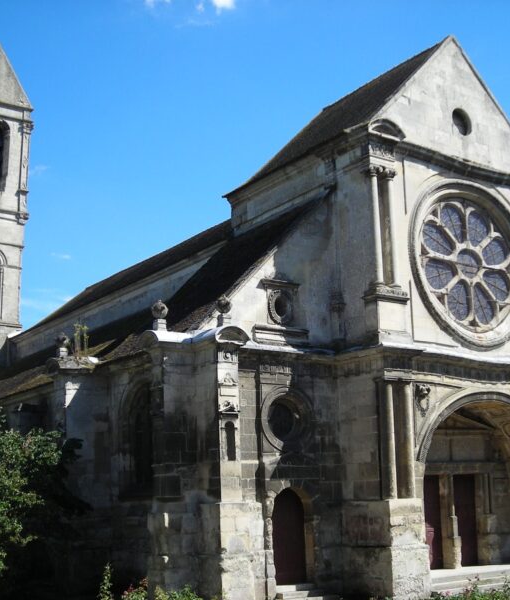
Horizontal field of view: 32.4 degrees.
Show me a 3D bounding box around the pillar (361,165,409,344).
[{"bbox_3d":[3.747,-1.310,25.517,1.232,5.280,0.660,7,-15,-34],"label":"pillar"}]

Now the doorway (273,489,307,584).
[{"bbox_3d":[0.939,6.435,23.978,1.074,2.526,0.141,7,-15,-34],"label":"doorway"}]

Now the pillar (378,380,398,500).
[{"bbox_3d":[3.675,3.841,24.137,0.361,3.186,0.361,-1,-12,0],"label":"pillar"}]

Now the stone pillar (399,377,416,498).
[{"bbox_3d":[4.265,3.918,24.546,0.334,3.168,0.334,-1,-12,0],"label":"stone pillar"}]

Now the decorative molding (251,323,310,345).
[{"bbox_3d":[0.742,1.011,24.787,1.936,0.502,0.352,7,-15,-34],"label":"decorative molding"}]

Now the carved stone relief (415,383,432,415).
[{"bbox_3d":[4.873,2.875,25.232,0.572,0.968,0.220,7,-15,-34],"label":"carved stone relief"}]

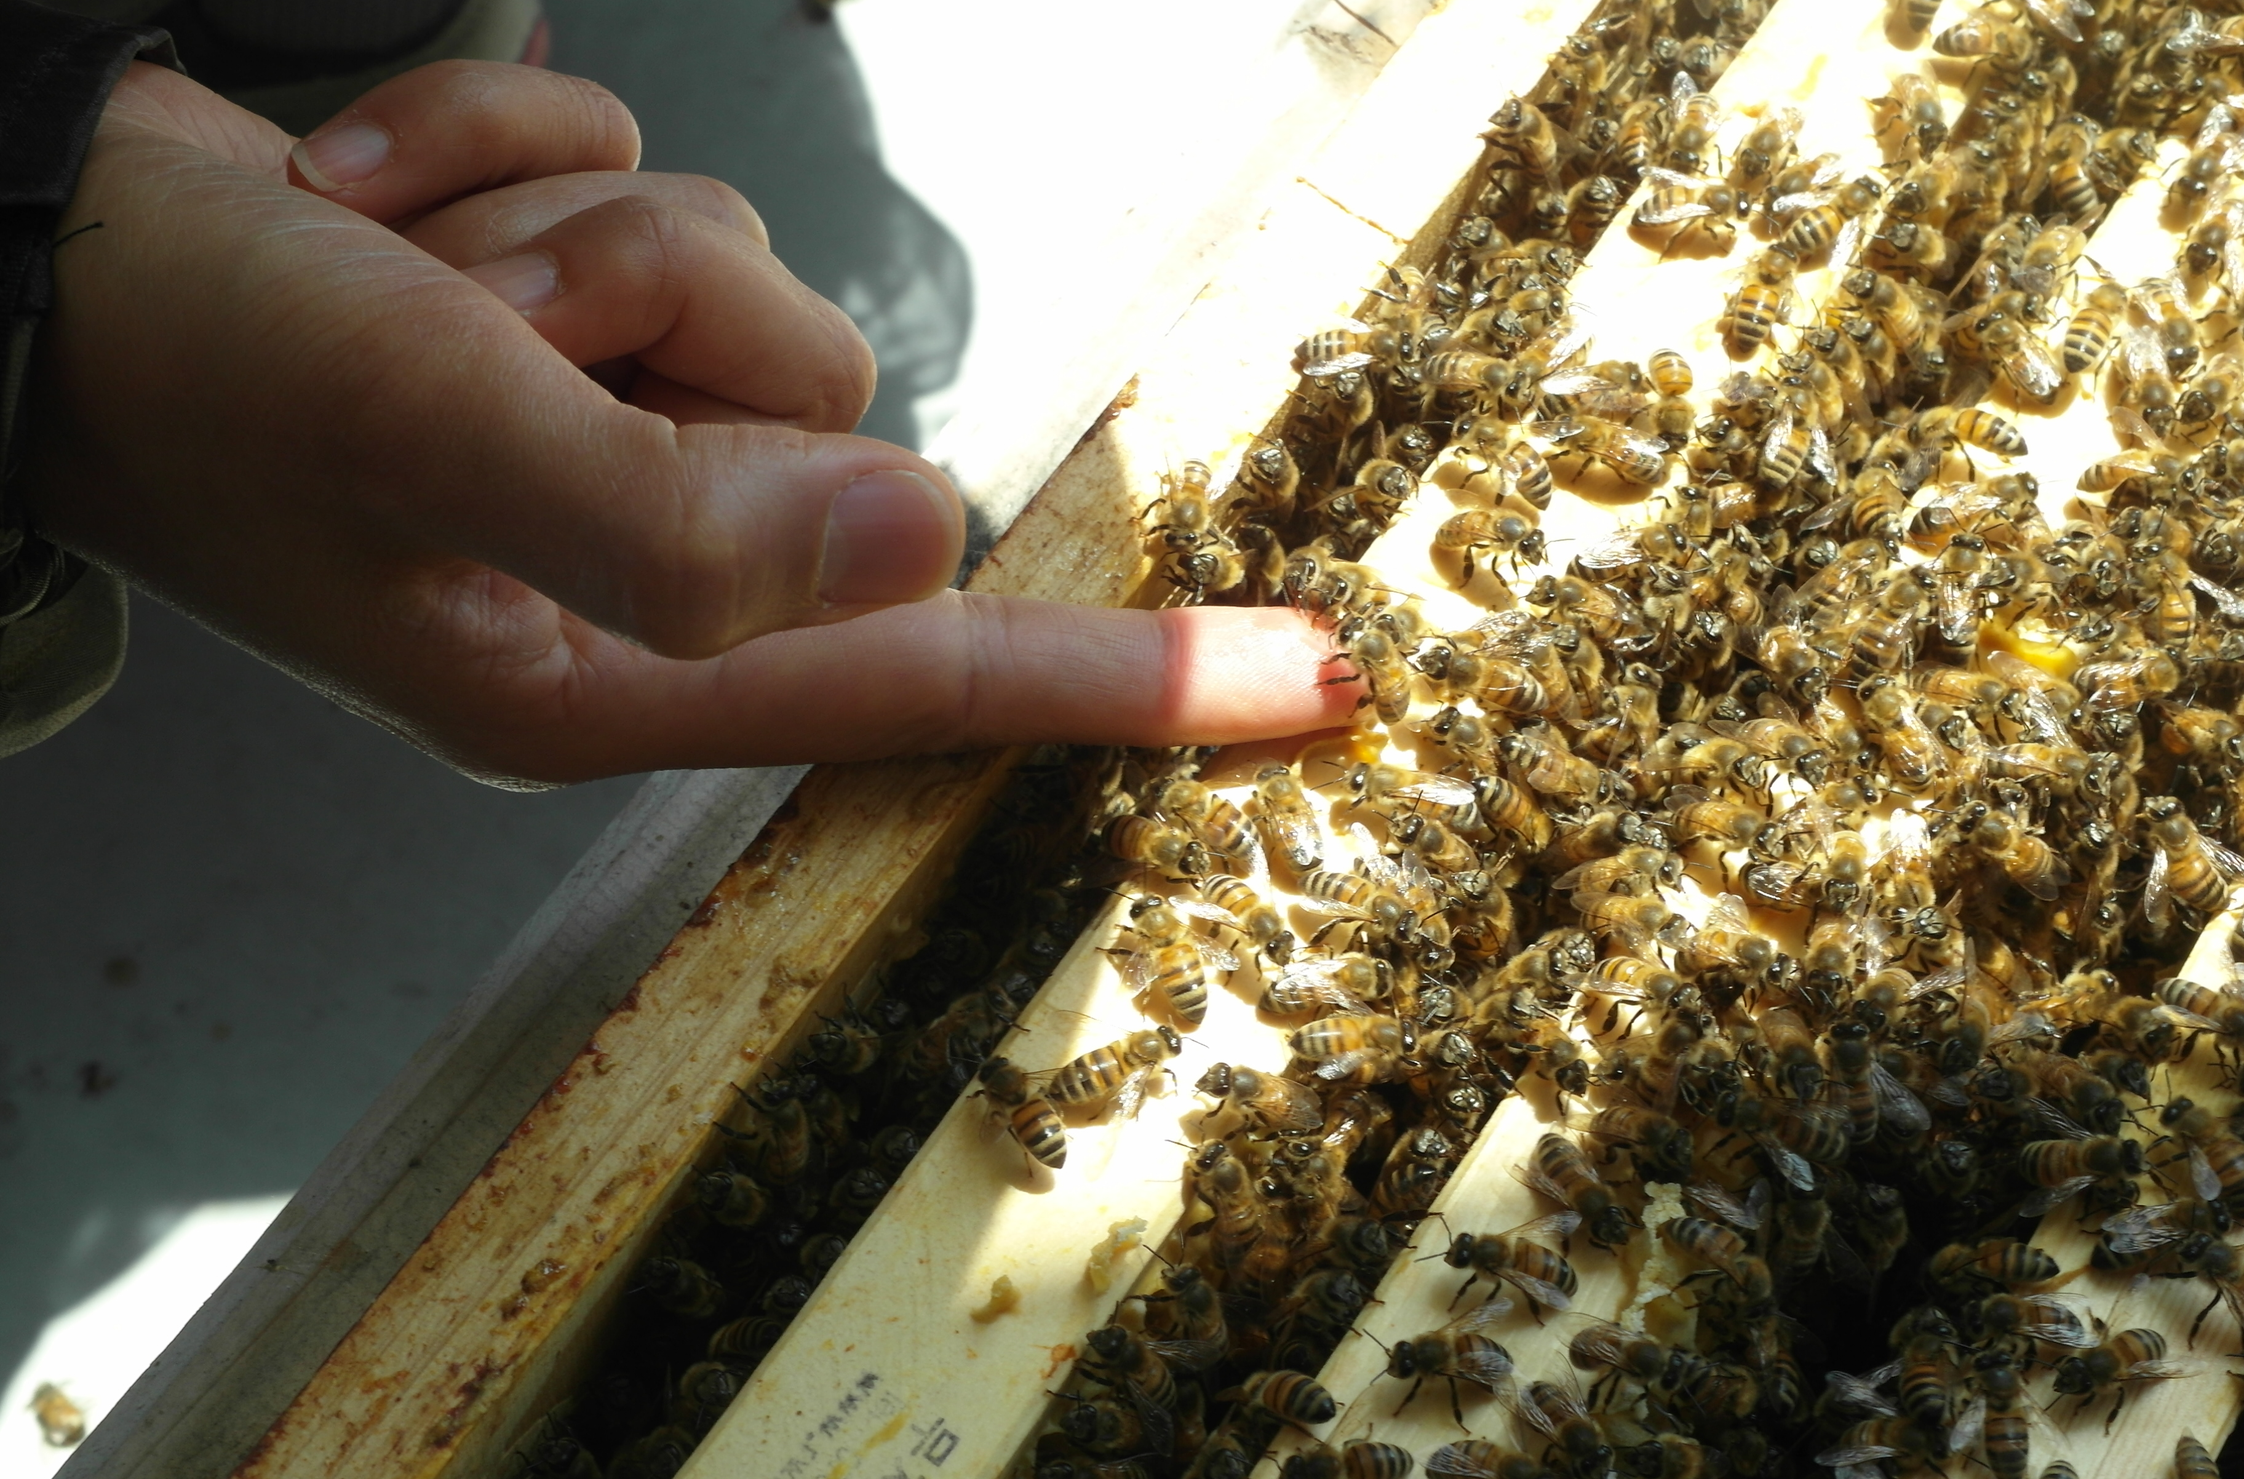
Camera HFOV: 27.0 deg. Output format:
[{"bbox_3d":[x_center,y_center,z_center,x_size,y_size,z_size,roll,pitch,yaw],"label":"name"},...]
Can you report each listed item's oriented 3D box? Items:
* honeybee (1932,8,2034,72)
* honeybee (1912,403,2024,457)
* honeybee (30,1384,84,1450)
[{"bbox_3d":[0.099,-0.078,0.530,0.013,0.005,0.006,9,64,-2],"label":"honeybee"},{"bbox_3d":[0.096,-0.035,0.530,0.013,0.006,0.007,12,63,6],"label":"honeybee"},{"bbox_3d":[-0.180,0.114,0.790,0.007,0.005,0.013,-24,64,-9],"label":"honeybee"}]

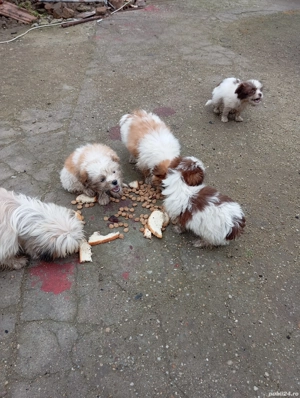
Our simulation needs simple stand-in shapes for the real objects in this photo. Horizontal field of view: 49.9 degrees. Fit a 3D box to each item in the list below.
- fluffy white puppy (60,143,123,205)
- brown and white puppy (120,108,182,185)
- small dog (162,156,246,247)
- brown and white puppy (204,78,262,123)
[{"bbox_3d":[-0.289,-0.130,1.586,0.205,0.204,0.329,-28,50,-26],"label":"fluffy white puppy"},{"bbox_3d":[-0.005,-0.279,1.691,0.204,0.272,0.405,-19,47,-19],"label":"brown and white puppy"},{"bbox_3d":[0.219,0.009,1.370,0.350,0.304,0.200,34,53,30],"label":"small dog"},{"bbox_3d":[0.536,-0.647,2.098,0.352,0.237,0.165,28,50,26],"label":"brown and white puppy"}]

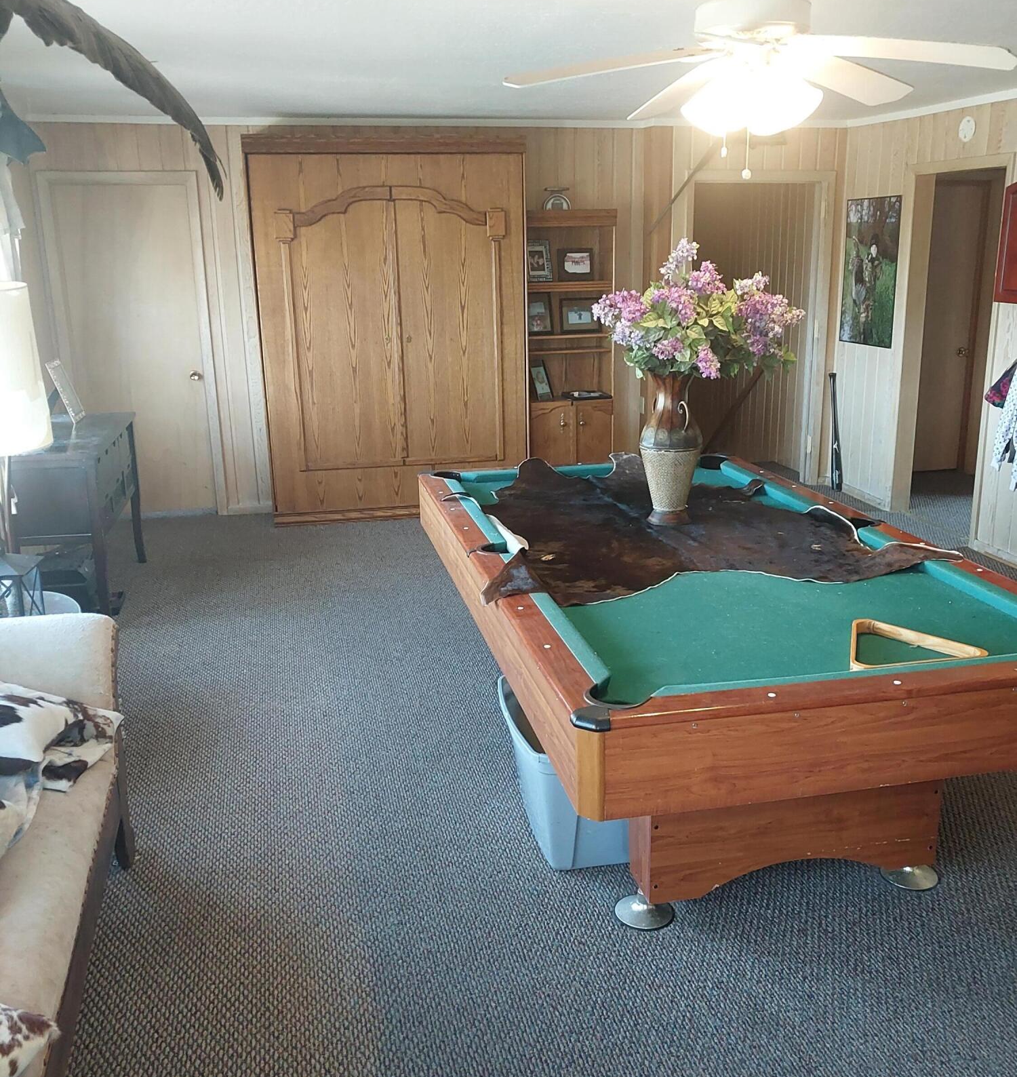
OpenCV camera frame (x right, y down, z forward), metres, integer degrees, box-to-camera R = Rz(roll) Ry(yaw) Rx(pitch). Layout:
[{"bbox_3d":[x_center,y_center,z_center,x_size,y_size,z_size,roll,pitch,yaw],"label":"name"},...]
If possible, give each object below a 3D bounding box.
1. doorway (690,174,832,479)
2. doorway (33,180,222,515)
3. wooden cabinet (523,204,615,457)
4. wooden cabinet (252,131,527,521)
[{"bbox_3d":[1.635,-1.352,7.082,1.029,2.080,0.130,-5,15,-13],"label":"doorway"},{"bbox_3d":[-2.293,-1.149,6.552,0.896,2.123,0.110,-5,15,-13],"label":"doorway"},{"bbox_3d":[0.369,-1.196,7.014,0.627,1.866,0.328,-5,15,-13],"label":"wooden cabinet"},{"bbox_3d":[-0.726,-1.286,6.632,1.648,2.282,0.472,-5,15,-13],"label":"wooden cabinet"}]

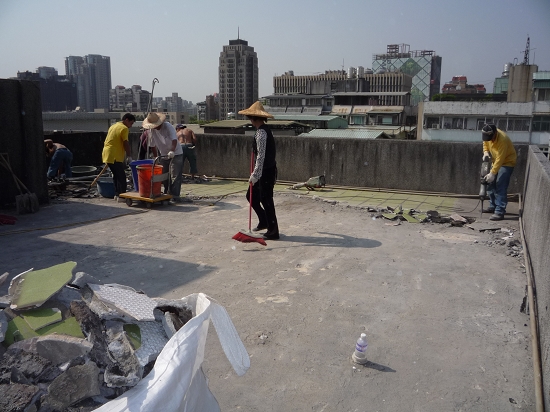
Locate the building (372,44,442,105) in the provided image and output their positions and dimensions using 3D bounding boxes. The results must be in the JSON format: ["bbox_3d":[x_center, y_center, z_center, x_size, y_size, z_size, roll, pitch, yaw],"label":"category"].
[{"bbox_3d":[57.575,-45.016,210.209,25.000,47.000,20.000,5,11,24],"label":"building"}]

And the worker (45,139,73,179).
[{"bbox_3d":[-5.019,-1.053,11.004,0.750,0.970,0.500,8,13,34],"label":"worker"}]

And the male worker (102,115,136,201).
[{"bbox_3d":[-2.837,-0.897,8.638,0.520,1.570,0.500,-7,13,-34],"label":"male worker"}]

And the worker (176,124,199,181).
[{"bbox_3d":[-2.123,-1.283,11.363,0.550,1.320,0.550,-2,11,-11],"label":"worker"}]

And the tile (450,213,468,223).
[{"bbox_3d":[2.831,0.192,7.313,0.240,0.110,0.240,-2,11,-17],"label":"tile"}]

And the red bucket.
[{"bbox_3d":[-2.156,-0.425,8.187,0.450,0.500,0.450,0,11,0],"label":"red bucket"}]

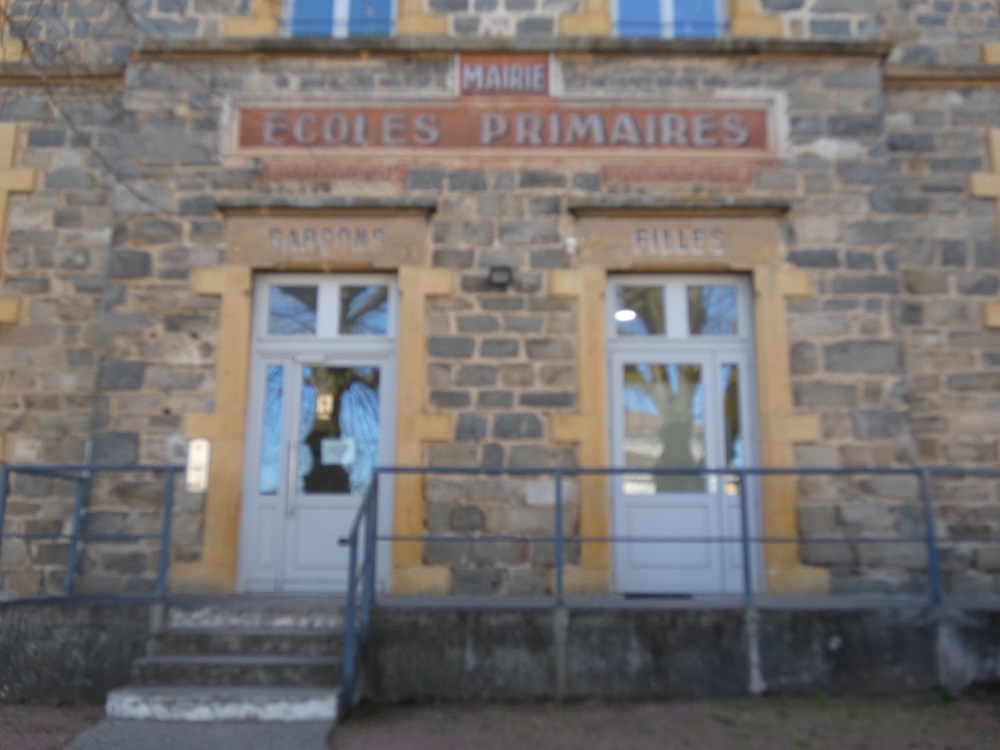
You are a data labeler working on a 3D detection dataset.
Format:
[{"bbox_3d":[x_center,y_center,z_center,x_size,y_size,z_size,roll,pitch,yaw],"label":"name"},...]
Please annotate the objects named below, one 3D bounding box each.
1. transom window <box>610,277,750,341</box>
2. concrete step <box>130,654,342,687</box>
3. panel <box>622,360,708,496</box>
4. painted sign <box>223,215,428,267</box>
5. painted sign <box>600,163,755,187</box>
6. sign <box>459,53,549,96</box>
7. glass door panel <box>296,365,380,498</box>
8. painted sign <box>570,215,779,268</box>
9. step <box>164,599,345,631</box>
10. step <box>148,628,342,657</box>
[{"bbox_3d":[1.773,-0.648,8.554,1.375,0.647,0.080,0,-10,0],"label":"transom window"},{"bbox_3d":[-1.757,2.033,5.972,1.455,0.149,0.347,0,-10,0],"label":"concrete step"},{"bbox_3d":[1.583,0.511,8.364,0.808,1.276,0.050,0,-10,0],"label":"panel"},{"bbox_3d":[-1.689,-1.298,8.451,1.986,0.549,0.070,0,-10,0],"label":"painted sign"},{"bbox_3d":[1.752,-1.976,8.576,1.520,0.251,0.040,0,-10,0],"label":"painted sign"},{"bbox_3d":[0.035,-3.029,8.763,0.908,0.480,0.040,0,-10,0],"label":"sign"},{"bbox_3d":[-1.553,0.539,8.359,0.808,1.294,0.050,0,-10,0],"label":"glass door panel"},{"bbox_3d":[1.747,-1.288,8.450,2.044,0.528,0.070,0,-10,0],"label":"painted sign"},{"bbox_3d":[-1.755,1.852,6.669,1.455,0.149,0.347,0,-10,0],"label":"step"},{"bbox_3d":[-1.756,1.942,6.321,1.455,0.149,0.347,0,-10,0],"label":"step"}]

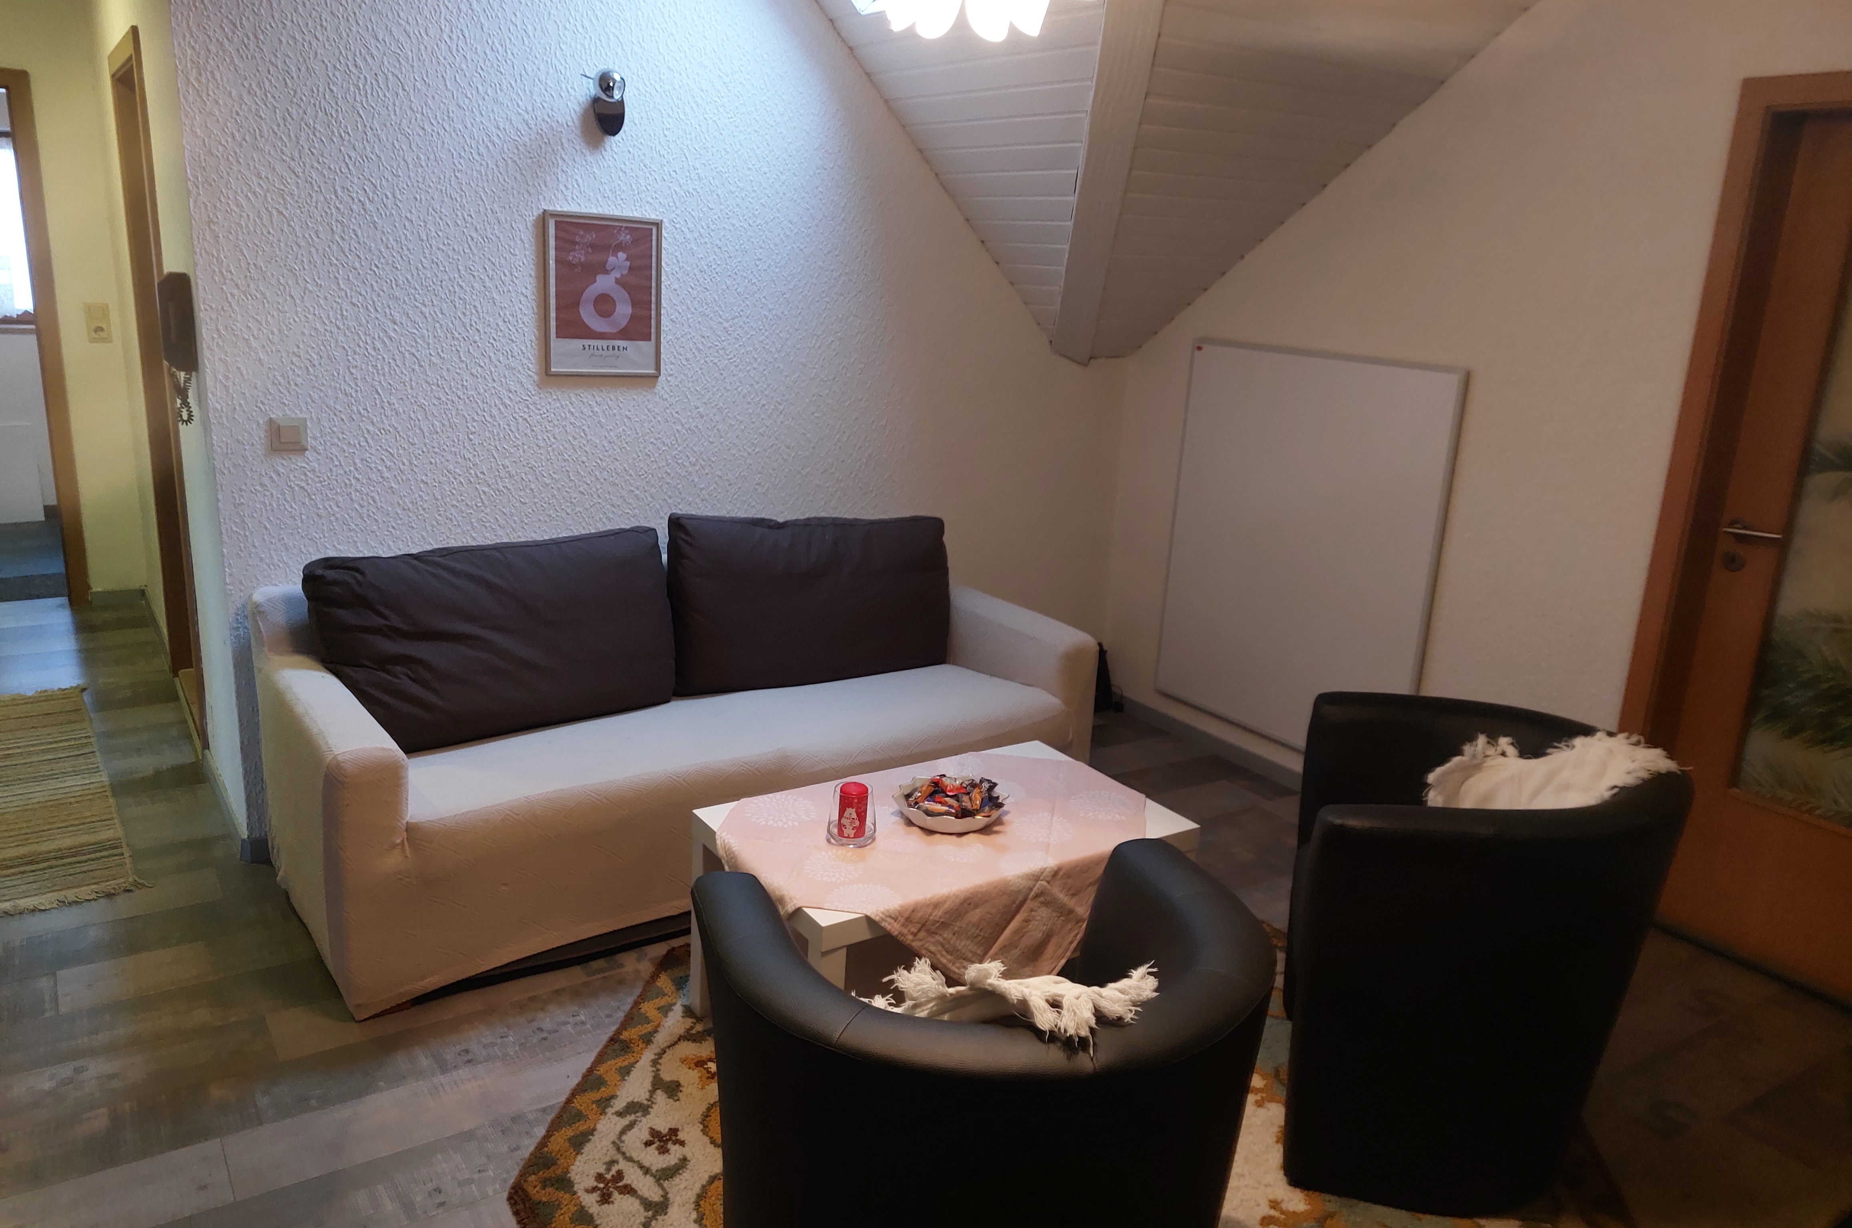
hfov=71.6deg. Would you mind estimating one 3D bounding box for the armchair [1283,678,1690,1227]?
[{"bbox_3d":[1.021,0.612,2.459,0.640,0.715,0.730,7,15,15],"label":"armchair"}]

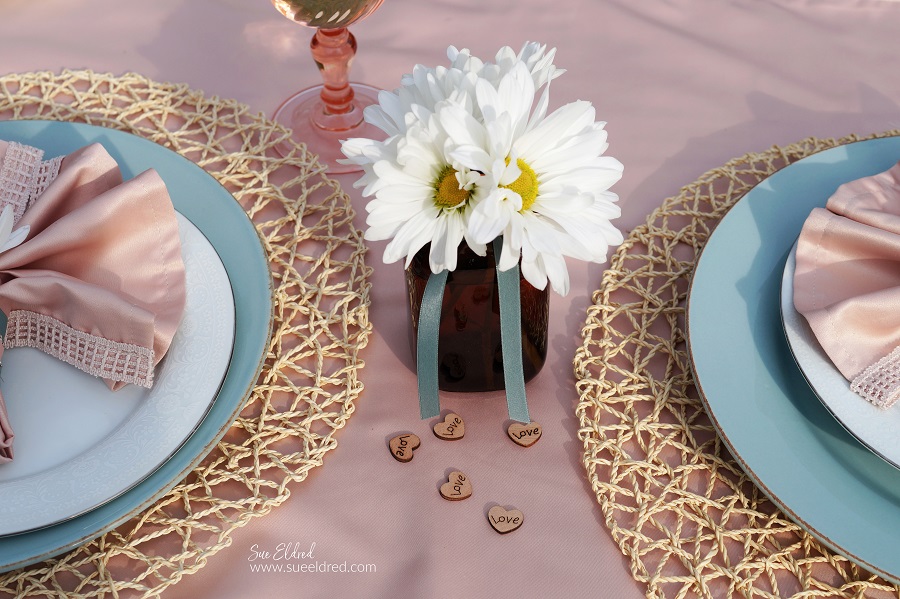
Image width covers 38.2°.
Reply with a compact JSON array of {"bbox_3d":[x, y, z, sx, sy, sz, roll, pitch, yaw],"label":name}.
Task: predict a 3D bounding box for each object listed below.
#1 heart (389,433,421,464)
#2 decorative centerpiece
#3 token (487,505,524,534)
[{"bbox_3d":[-0.022,0.071,0.624,0.015,0.003,0.016,19,52,16],"label":"heart"},{"bbox_3d":[0.015,-0.034,0.610,0.125,0.162,0.112,0,49,0],"label":"decorative centerpiece"},{"bbox_3d":[0.025,0.102,0.597,0.016,0.003,0.015,7,49,6],"label":"token"}]

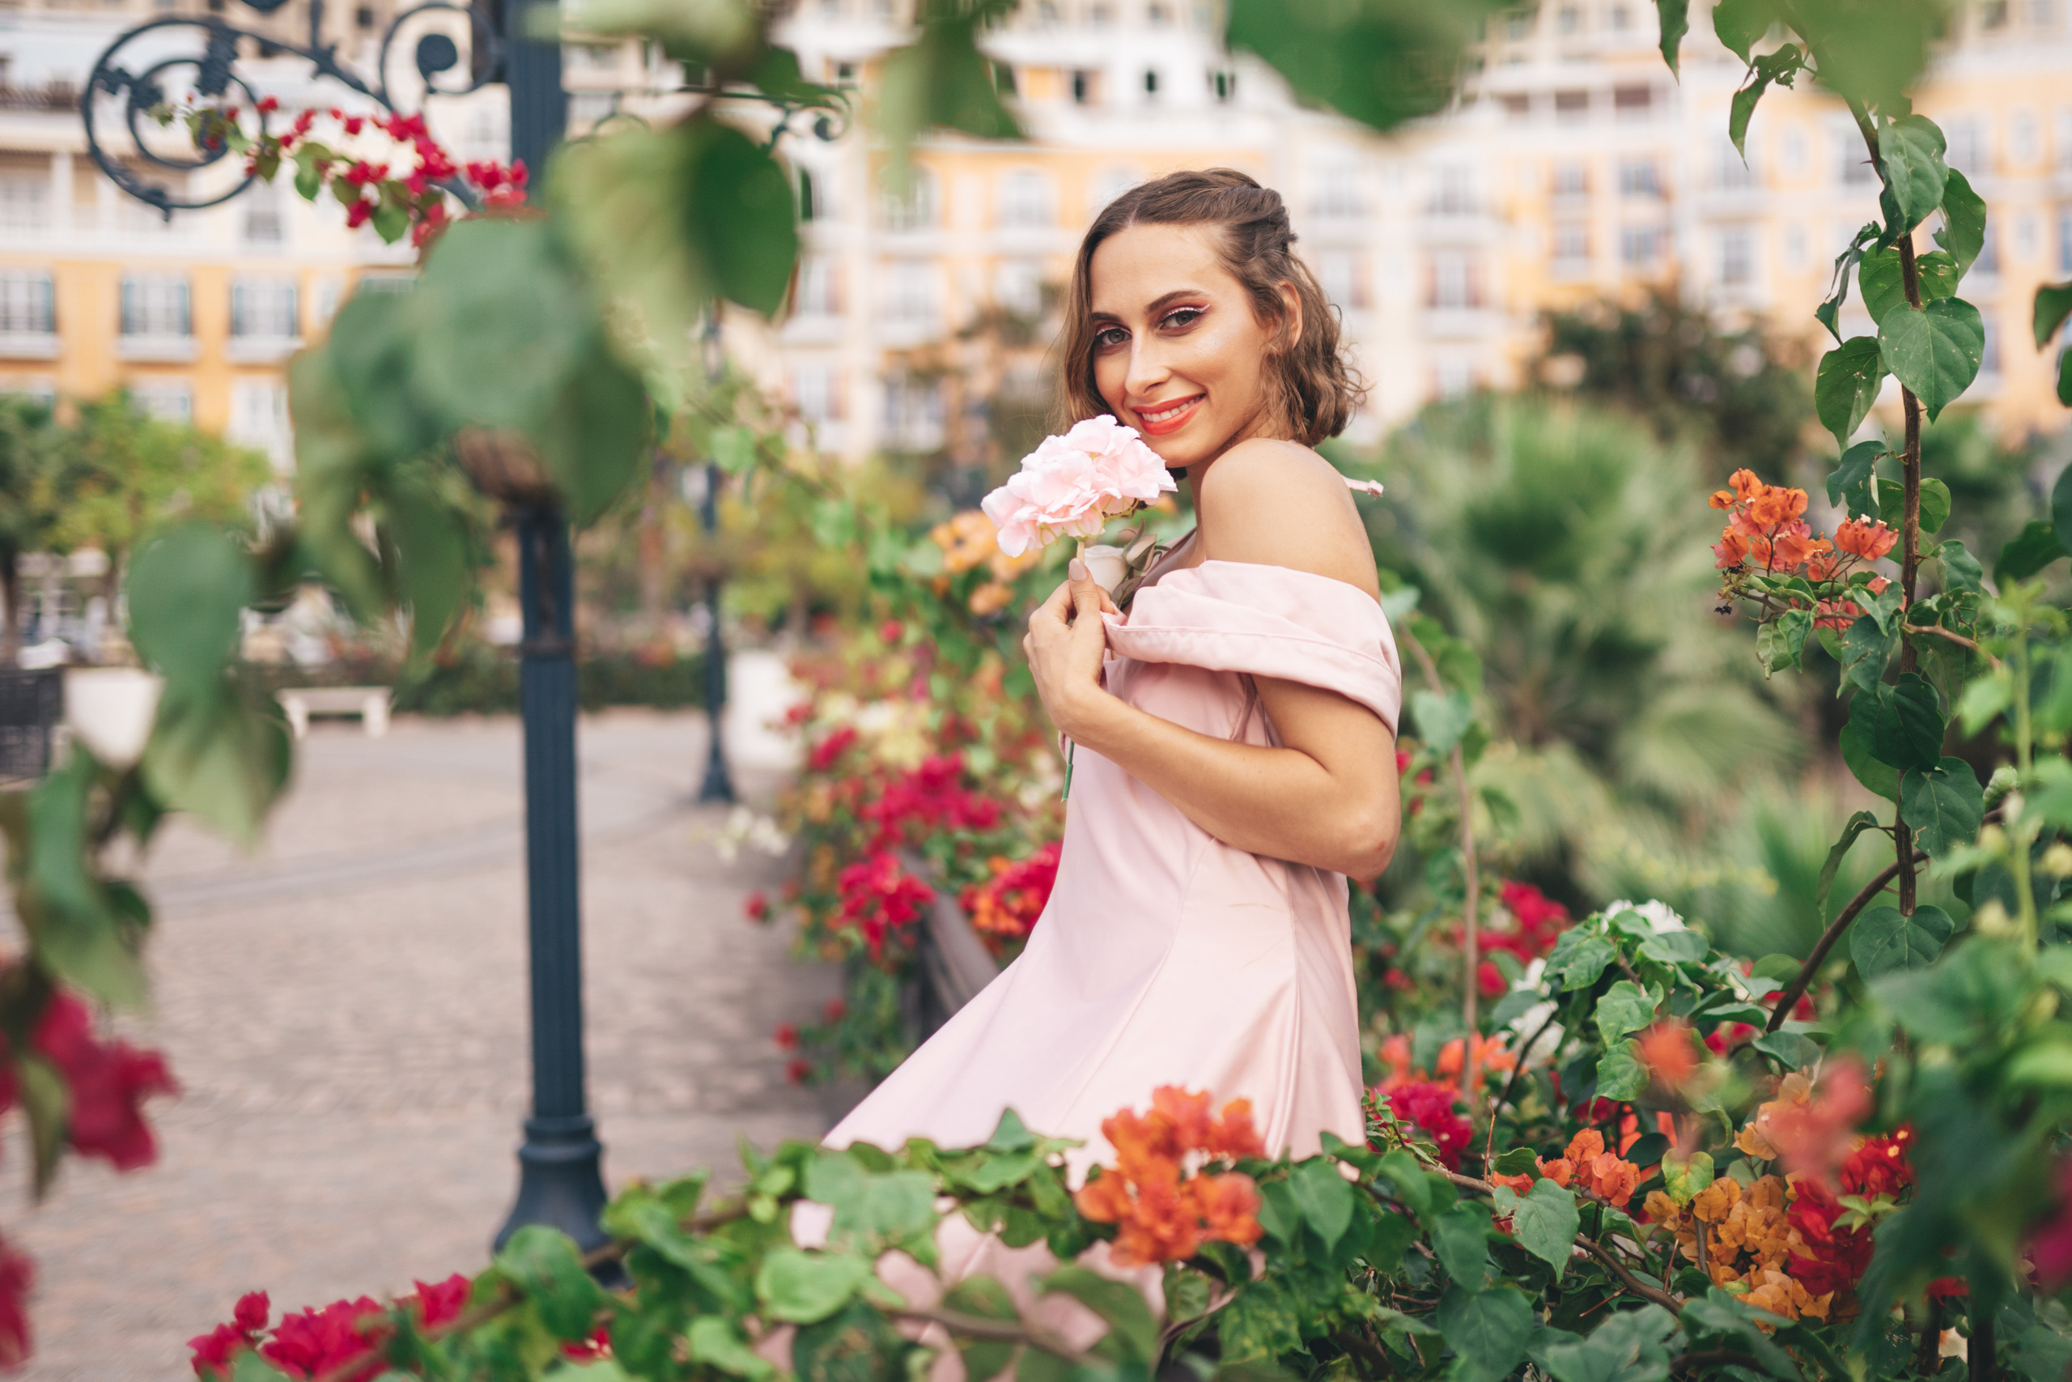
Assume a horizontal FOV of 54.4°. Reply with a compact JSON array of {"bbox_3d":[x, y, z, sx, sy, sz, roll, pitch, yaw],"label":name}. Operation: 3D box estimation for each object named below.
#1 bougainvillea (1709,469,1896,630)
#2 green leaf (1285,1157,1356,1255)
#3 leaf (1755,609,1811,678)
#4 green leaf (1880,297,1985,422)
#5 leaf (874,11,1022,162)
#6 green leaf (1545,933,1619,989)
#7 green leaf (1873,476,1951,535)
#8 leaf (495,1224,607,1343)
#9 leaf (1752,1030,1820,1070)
[{"bbox_3d":[0.567,-0.105,1.490,0.140,0.120,0.110,0,3,0],"label":"bougainvillea"},{"bbox_3d":[0.175,0.317,1.240,0.043,0.063,0.018,-7,-19,-2],"label":"green leaf"},{"bbox_3d":[0.553,-0.036,1.490,0.042,0.052,0.030,0,3,6],"label":"leaf"},{"bbox_3d":[0.690,-0.255,1.550,0.080,0.098,0.025,-3,-24,-1],"label":"green leaf"},{"bbox_3d":[-0.038,-0.260,0.860,0.060,0.064,0.030,-1,2,-2],"label":"leaf"},{"bbox_3d":[0.406,0.202,1.500,0.054,0.045,0.035,1,3,17],"label":"green leaf"},{"bbox_3d":[0.661,-0.140,1.520,0.057,0.048,0.030,0,3,0],"label":"green leaf"},{"bbox_3d":[-0.273,0.331,1.130,0.055,0.063,0.022,-13,-12,-10],"label":"leaf"},{"bbox_3d":[0.555,0.266,1.490,0.050,0.034,0.020,5,-24,2],"label":"leaf"}]

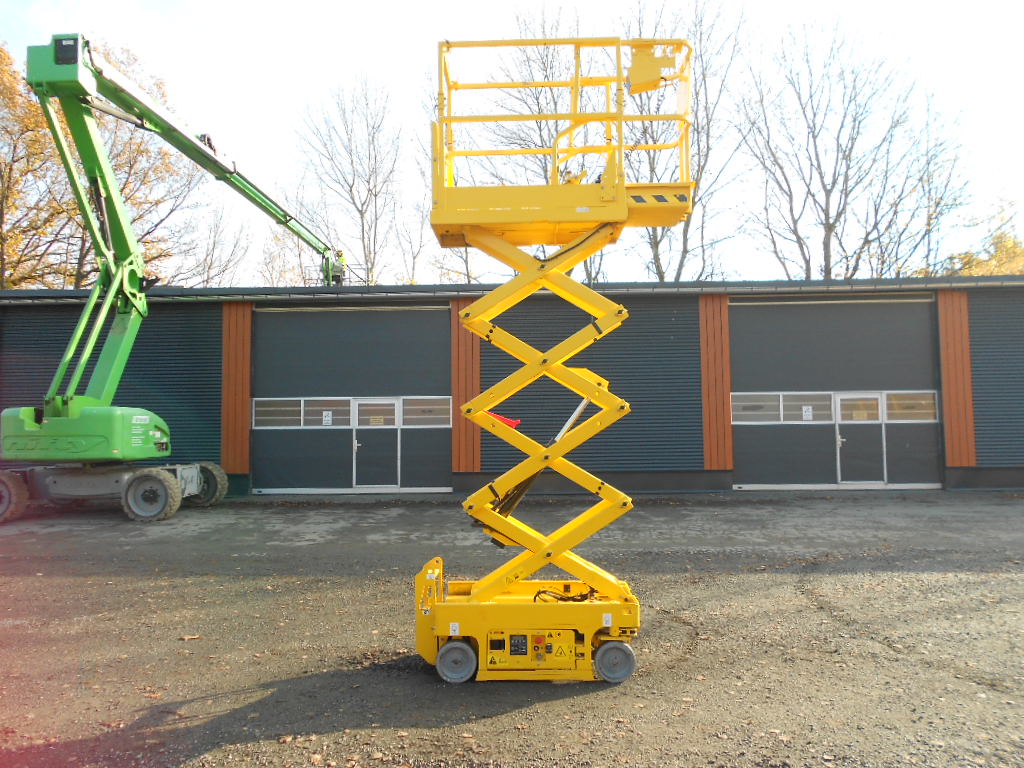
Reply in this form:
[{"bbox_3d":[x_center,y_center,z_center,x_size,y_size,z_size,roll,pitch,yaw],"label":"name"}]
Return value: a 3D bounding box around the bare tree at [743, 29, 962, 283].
[{"bbox_3d":[13.317,-5.343,29.383,8.541,17.006,8.114,-1,-4,0],"label":"bare tree"}]

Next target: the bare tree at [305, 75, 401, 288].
[{"bbox_3d":[-6.754,-4.692,32.364,3.986,16.605,3.787,-1,-4,0],"label":"bare tree"}]

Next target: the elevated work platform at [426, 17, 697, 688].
[{"bbox_3d":[0.296,-0.185,5.349,1.894,4.224,0.760,-1,-4,1],"label":"elevated work platform"}]

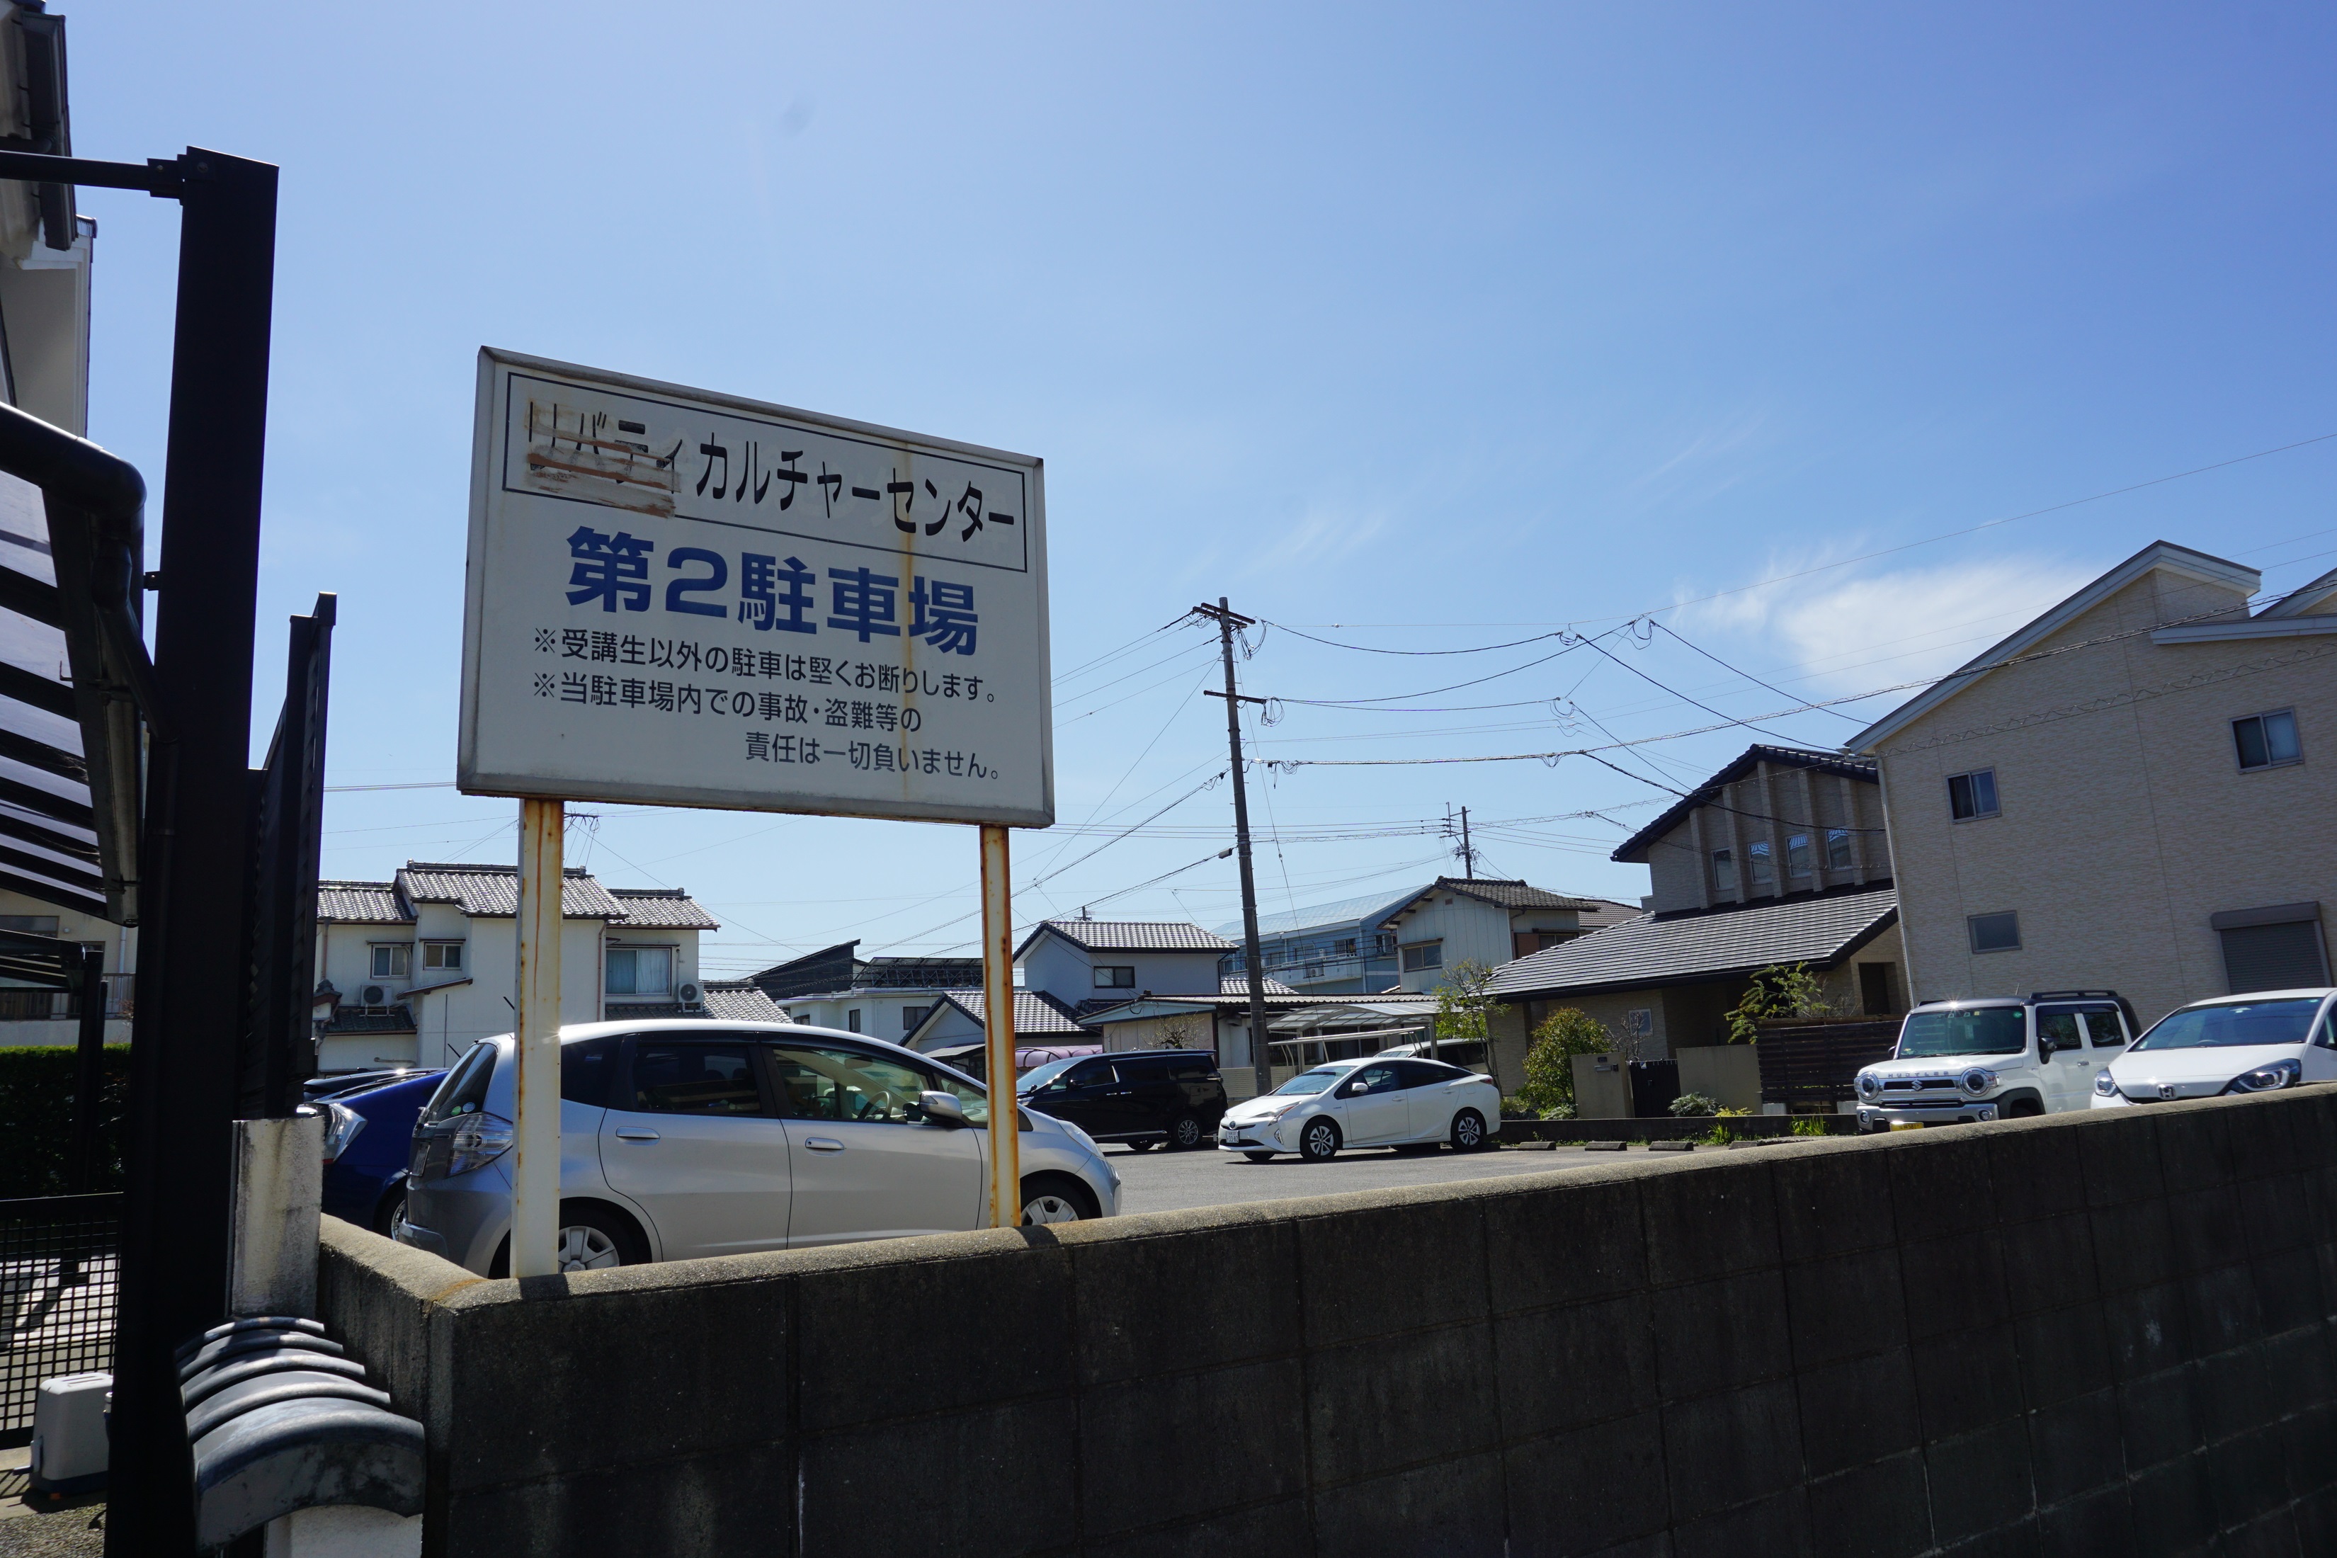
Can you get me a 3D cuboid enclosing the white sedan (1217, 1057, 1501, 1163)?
[{"bbox_3d":[2.896,4.938,23.478,4.540,1.470,1.760,3,-12,-29],"label":"white sedan"}]

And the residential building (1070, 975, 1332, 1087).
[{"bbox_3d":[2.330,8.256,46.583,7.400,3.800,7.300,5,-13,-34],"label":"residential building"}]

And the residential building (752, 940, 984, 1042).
[{"bbox_3d":[-13.370,12.144,74.966,11.800,8.500,8.200,5,-13,-34],"label":"residential building"}]

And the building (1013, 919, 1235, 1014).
[{"bbox_3d":[-1.548,8.763,58.516,6.867,6.896,5.933,4,-13,-34],"label":"building"}]

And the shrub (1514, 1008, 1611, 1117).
[{"bbox_3d":[6.791,4.934,27.221,1.600,1.950,1.650,5,-13,-34],"label":"shrub"}]

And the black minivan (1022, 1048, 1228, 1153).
[{"bbox_3d":[-1.305,6.326,30.347,4.930,1.935,1.850,4,-13,-34],"label":"black minivan"}]

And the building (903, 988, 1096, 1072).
[{"bbox_3d":[-5.045,9.391,52.575,5.500,4.400,7.000,5,-13,-34],"label":"building"}]

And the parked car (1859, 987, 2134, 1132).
[{"bbox_3d":[8.629,3.052,16.024,3.395,1.680,1.475,5,-13,-35],"label":"parked car"}]

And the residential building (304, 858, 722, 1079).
[{"bbox_3d":[-18.382,6.257,42.885,10.556,7.866,7.500,4,-13,-34],"label":"residential building"}]

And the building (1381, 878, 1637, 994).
[{"bbox_3d":[11.658,7.143,53.307,6.400,7.400,6.400,5,-13,-34],"label":"building"}]

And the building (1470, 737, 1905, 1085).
[{"bbox_3d":[14.711,3.226,36.060,10.400,7.800,9.900,5,-13,-34],"label":"building"}]

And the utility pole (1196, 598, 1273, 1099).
[{"bbox_3d":[1.723,1.517,35.296,0.500,11.700,1.800,-13,-15,42],"label":"utility pole"}]

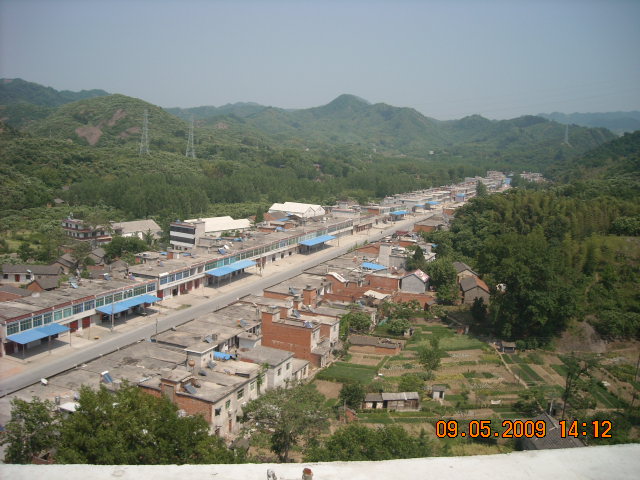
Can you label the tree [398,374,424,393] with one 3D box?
[{"bbox_3d":[18.106,28.458,127.413,5.119,4.150,4.863,1,10,0],"label":"tree"}]

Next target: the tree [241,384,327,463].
[{"bbox_3d":[-5.276,28.328,100.231,13.321,12.541,12.655,1,10,0],"label":"tree"}]

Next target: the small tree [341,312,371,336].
[{"bbox_3d":[9.061,20.972,163.435,7.577,6.550,7.577,1,10,0],"label":"small tree"}]

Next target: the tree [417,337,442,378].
[{"bbox_3d":[23.335,24.622,136.648,5.490,8.841,5.490,1,10,0],"label":"tree"}]

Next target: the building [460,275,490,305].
[{"bbox_3d":[48.603,15.818,201.465,7.597,5.600,12.500,2,10,7],"label":"building"}]

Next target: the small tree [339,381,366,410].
[{"bbox_3d":[6.099,28.720,119.856,5.186,5.677,5.186,1,10,0],"label":"small tree"}]

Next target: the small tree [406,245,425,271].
[{"bbox_3d":[35.158,6.970,236.607,6.582,10.805,6.582,1,10,0],"label":"small tree"}]

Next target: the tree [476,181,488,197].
[{"bbox_3d":[131.056,-40.843,520.959,10.063,14.108,10.063,1,10,0],"label":"tree"}]

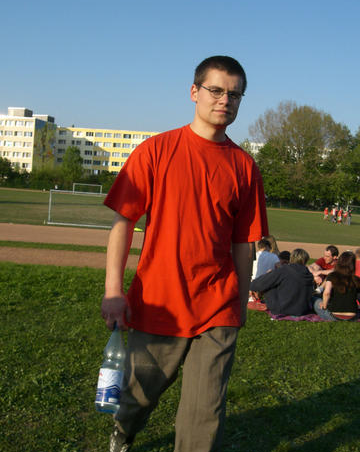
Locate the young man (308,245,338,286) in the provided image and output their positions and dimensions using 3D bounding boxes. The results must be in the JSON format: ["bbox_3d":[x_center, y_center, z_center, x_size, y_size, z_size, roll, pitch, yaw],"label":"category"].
[{"bbox_3d":[2.030,0.668,7.300,0.600,0.780,0.750,7,5,33],"label":"young man"}]

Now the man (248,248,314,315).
[{"bbox_3d":[1.277,0.635,6.500,0.660,0.770,0.740,3,5,-19],"label":"man"}]

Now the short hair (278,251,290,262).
[{"bbox_3d":[1.470,0.428,7.400,0.170,0.170,0.200,6,5,24],"label":"short hair"}]

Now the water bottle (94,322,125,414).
[{"bbox_3d":[-0.227,0.475,1.780,0.083,0.310,0.083,6,-7,0],"label":"water bottle"}]

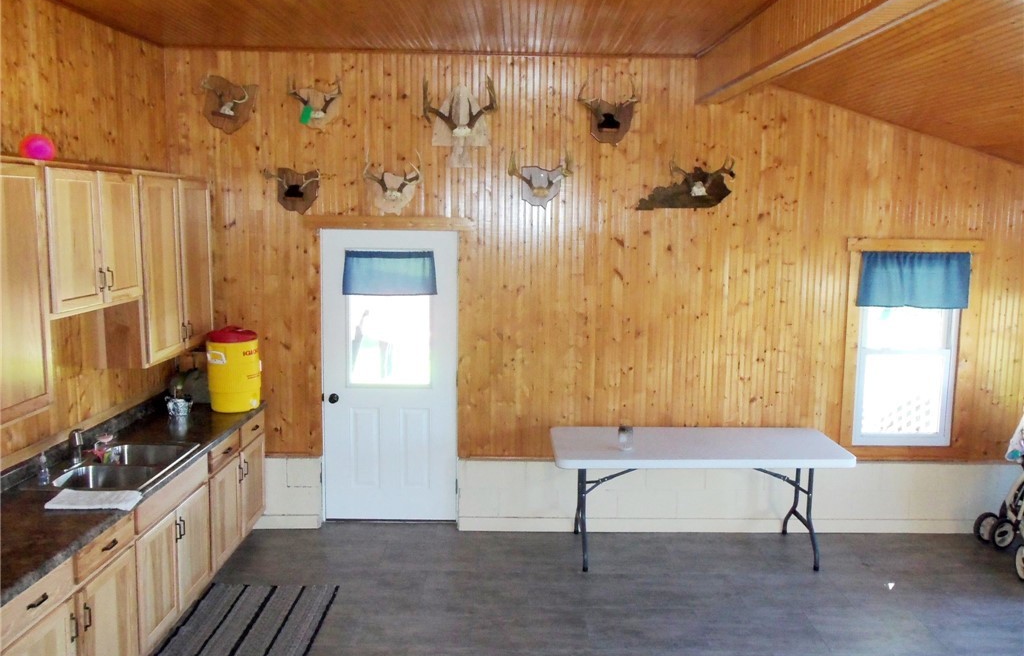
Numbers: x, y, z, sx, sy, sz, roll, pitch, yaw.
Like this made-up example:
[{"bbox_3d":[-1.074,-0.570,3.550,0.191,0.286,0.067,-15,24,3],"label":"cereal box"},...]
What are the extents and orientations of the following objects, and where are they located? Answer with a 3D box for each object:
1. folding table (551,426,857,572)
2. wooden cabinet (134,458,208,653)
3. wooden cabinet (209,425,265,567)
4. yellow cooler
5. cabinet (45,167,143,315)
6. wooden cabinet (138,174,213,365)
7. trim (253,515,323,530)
[{"bbox_3d":[1.176,1.099,5.313,1.830,0.740,0.760,0,8,1],"label":"folding table"},{"bbox_3d":[-2.005,1.147,4.210,0.600,0.840,0.905,0,8,1],"label":"wooden cabinet"},{"bbox_3d":[-1.995,1.021,5.165,0.600,0.840,1.030,0,8,1],"label":"wooden cabinet"},{"bbox_3d":[-1.797,0.260,5.349,0.325,0.515,0.330,3,8,19],"label":"yellow cooler"},{"bbox_3d":[-2.149,-0.437,3.995,0.310,0.687,0.890,0,8,1],"label":"cabinet"},{"bbox_3d":[-2.140,-0.383,4.980,0.310,1.055,1.030,0,8,1],"label":"wooden cabinet"},{"bbox_3d":[-1.552,1.349,5.718,0.460,0.100,0.030,0,8,1],"label":"trim"}]

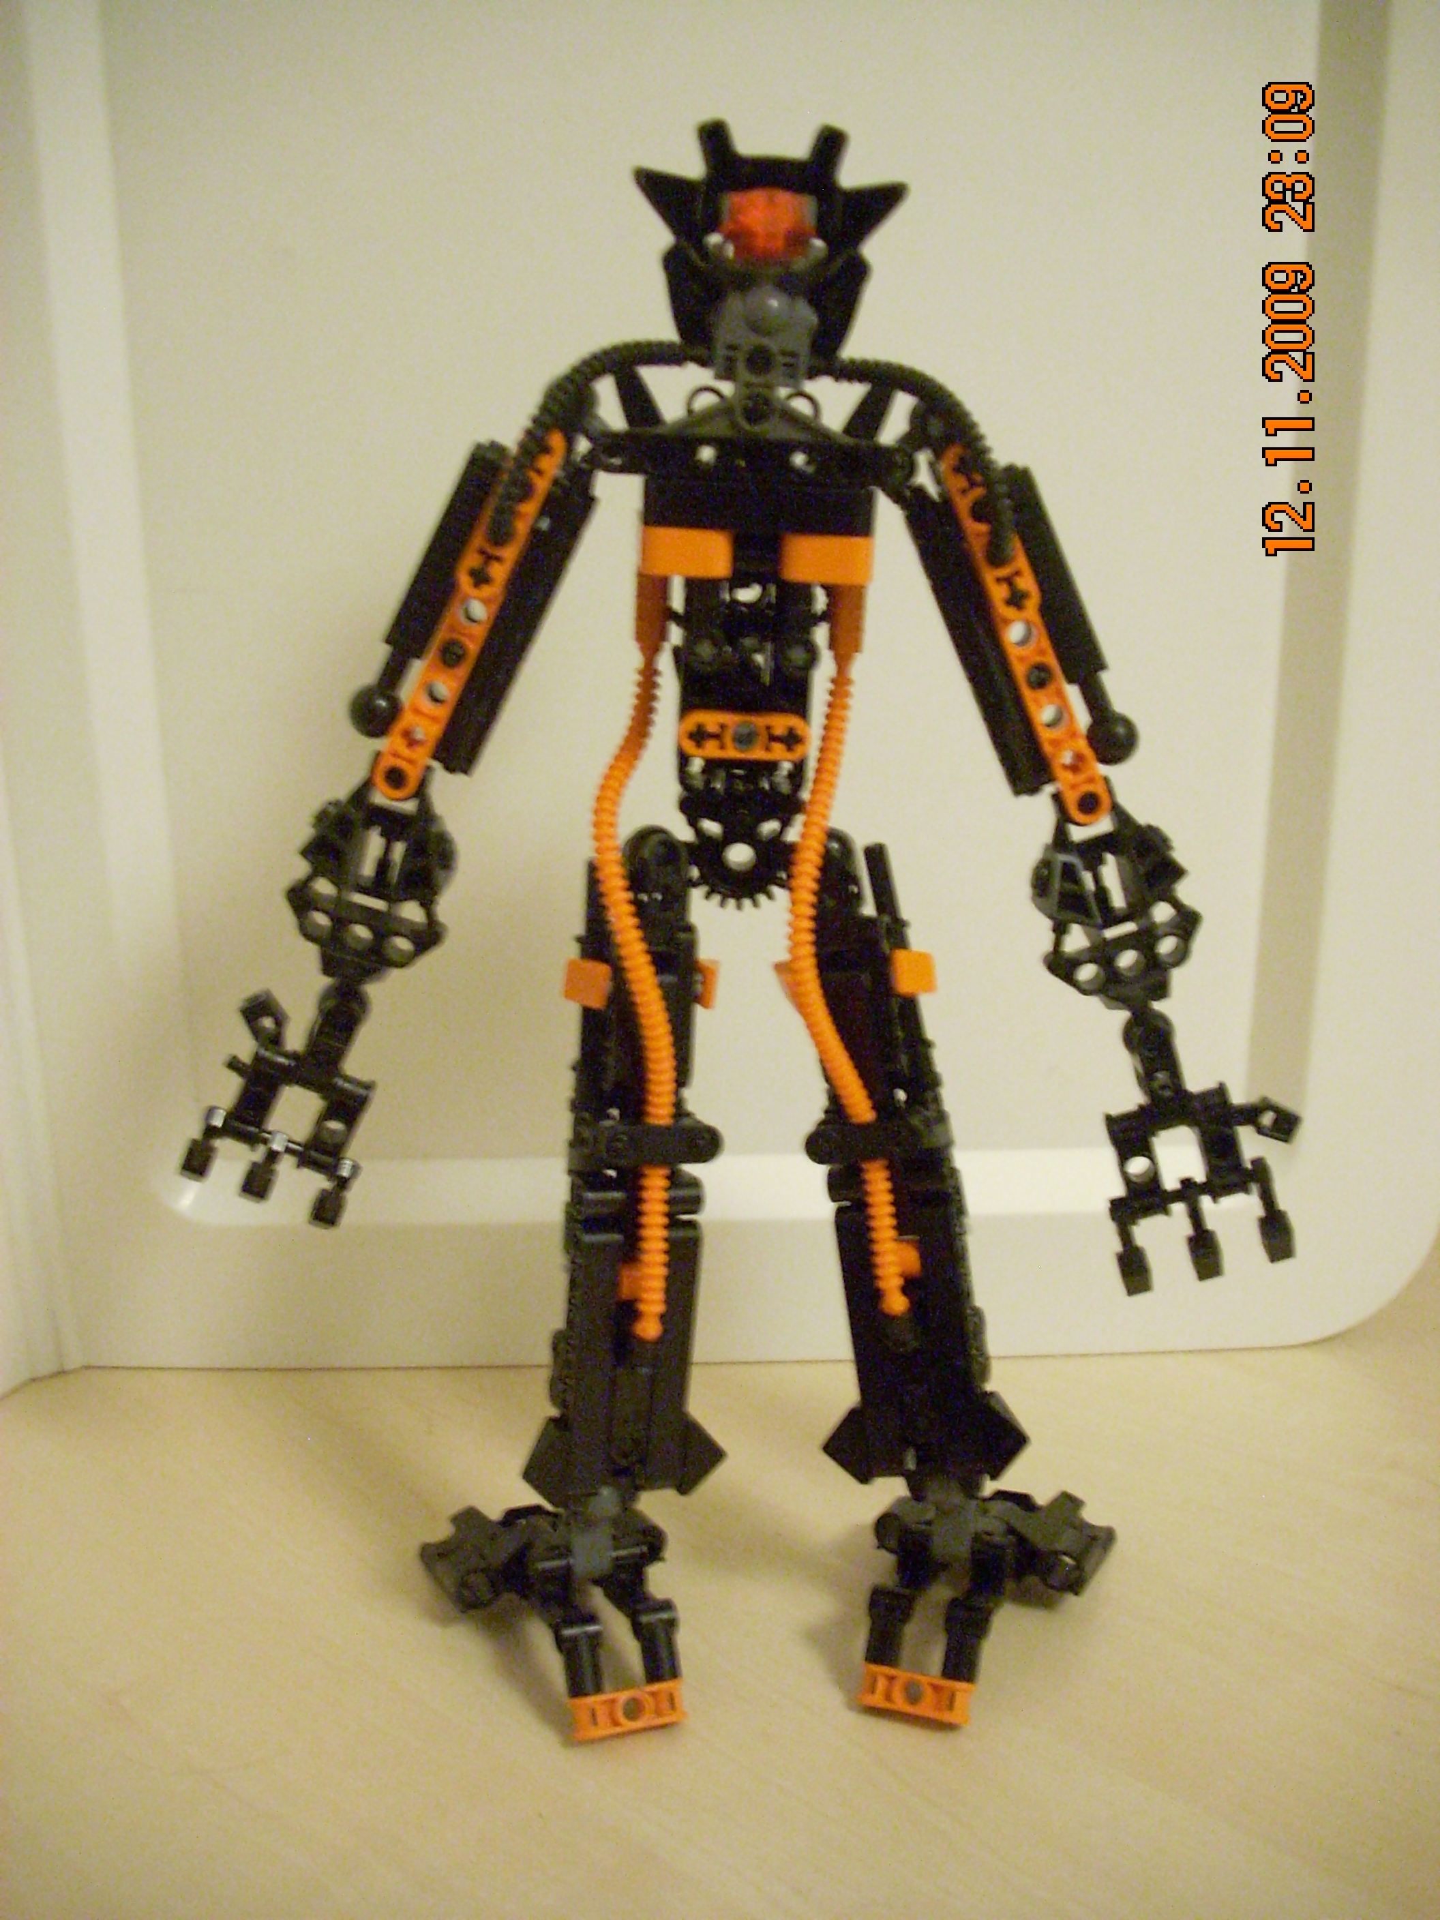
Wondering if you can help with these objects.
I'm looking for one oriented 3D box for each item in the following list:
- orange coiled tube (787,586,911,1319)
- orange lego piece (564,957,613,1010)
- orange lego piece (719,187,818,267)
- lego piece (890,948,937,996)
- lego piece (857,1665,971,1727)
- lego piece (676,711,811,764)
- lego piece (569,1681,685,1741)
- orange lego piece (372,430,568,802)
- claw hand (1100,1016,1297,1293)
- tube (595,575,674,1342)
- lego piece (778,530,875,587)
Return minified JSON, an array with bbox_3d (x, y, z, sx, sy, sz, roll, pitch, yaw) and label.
[{"bbox_3d":[0.023,0.000,0.375,0.019,0.136,0.018,-3,14,1],"label":"orange coiled tube"},{"bbox_3d":[-0.024,0.004,0.371,0.008,0.008,0.010,8,15,-2],"label":"orange lego piece"},{"bbox_3d":[0.008,-0.125,0.350,0.016,0.013,0.012,3,15,-1],"label":"orange lego piece"},{"bbox_3d":[0.037,0.003,0.389,0.008,0.009,0.009,-3,20,1],"label":"lego piece"},{"bbox_3d":[0.042,0.156,0.434,0.024,0.008,0.008,6,-12,15],"label":"lego piece"},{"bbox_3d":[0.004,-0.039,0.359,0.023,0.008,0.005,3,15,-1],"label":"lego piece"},{"bbox_3d":[-0.019,0.159,0.434,0.024,0.008,0.008,-6,-12,-15],"label":"lego piece"},{"bbox_3d":[-0.043,-0.059,0.354,0.010,0.069,0.009,25,18,-9],"label":"orange lego piece"},{"bbox_3d":[0.085,0.033,0.365,0.036,0.048,0.018,-13,12,3],"label":"claw hand"},{"bbox_3d":[-0.015,0.000,0.375,0.014,0.140,0.018,0,14,0],"label":"tube"},{"bbox_3d":[0.019,-0.070,0.358,0.016,0.008,0.009,3,15,-1],"label":"lego piece"}]

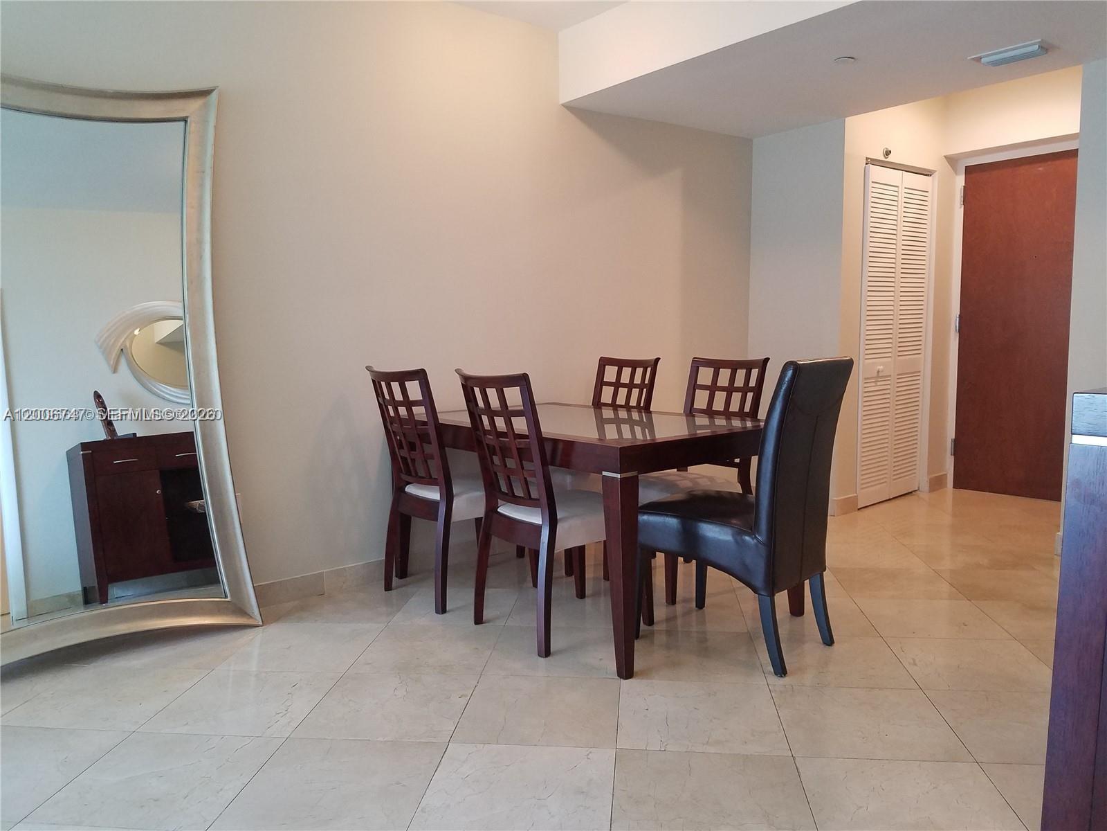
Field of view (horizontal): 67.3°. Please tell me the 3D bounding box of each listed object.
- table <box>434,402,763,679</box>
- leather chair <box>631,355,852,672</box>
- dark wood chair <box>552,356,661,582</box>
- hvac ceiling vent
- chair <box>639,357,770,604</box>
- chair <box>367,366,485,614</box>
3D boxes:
[{"bbox_3d":[0.119,0.397,3.548,0.990,0.745,1.530,-5,7,-39],"label":"table"},{"bbox_3d":[0.659,0.308,2.970,0.660,1.010,0.470,4,7,43],"label":"leather chair"},{"bbox_3d":[0.155,0.217,4.147,0.610,0.988,0.480,-5,7,-35],"label":"dark wood chair"},{"bbox_3d":[2.044,-1.585,3.700,0.195,0.040,0.310,-5,7,-39],"label":"hvac ceiling vent"},{"bbox_3d":[0.572,0.251,3.710,0.610,0.988,0.480,-5,6,-34],"label":"chair"},{"bbox_3d":[-0.410,0.274,3.655,0.610,0.988,0.480,-5,7,-40],"label":"chair"}]

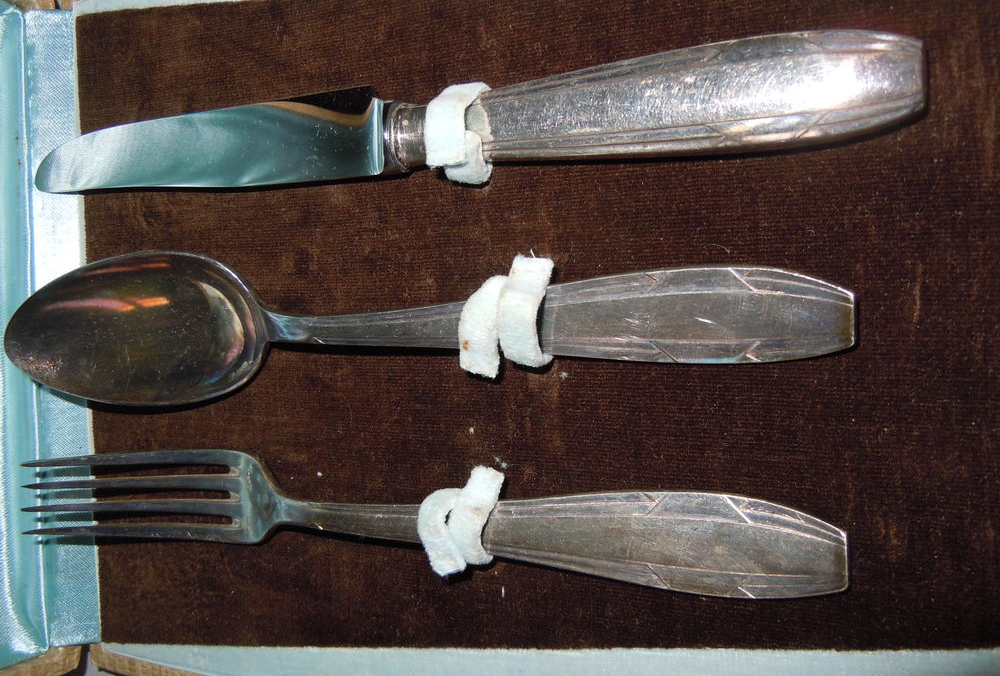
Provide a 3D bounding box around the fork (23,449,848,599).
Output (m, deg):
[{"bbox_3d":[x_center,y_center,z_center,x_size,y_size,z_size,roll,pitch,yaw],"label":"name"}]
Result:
[{"bbox_3d":[-0.030,0.035,0.174,0.185,0.018,0.022,-1,92,25],"label":"fork"}]

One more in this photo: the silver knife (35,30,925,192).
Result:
[{"bbox_3d":[-0.024,-0.040,0.170,0.193,0.014,0.018,0,92,25],"label":"silver knife"}]

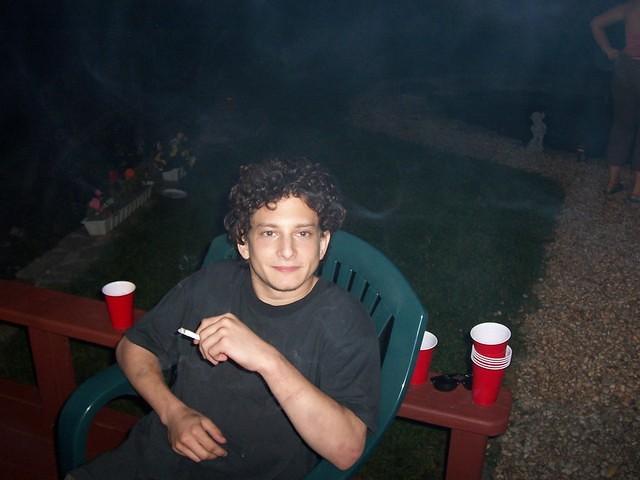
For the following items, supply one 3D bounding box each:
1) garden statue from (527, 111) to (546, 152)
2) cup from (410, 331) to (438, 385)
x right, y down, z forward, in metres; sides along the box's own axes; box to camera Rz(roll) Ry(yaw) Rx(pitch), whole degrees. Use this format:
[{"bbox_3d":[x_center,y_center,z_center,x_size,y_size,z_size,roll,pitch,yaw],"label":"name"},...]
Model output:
[{"bbox_3d":[2.061,-1.025,6.446,0.180,0.365,0.160,8,24,16],"label":"garden statue"},{"bbox_3d":[0.257,0.316,1.802,0.096,0.119,0.096,5,23,9],"label":"cup"}]

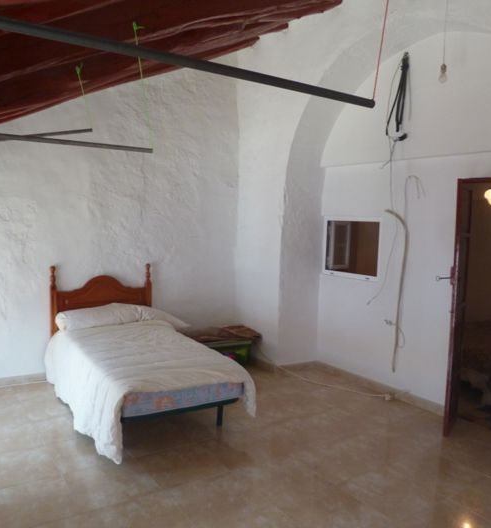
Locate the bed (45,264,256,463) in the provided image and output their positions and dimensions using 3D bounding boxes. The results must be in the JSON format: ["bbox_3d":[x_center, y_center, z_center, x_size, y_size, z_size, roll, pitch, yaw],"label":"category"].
[{"bbox_3d":[-0.962,0.672,4.335,1.180,1.160,2.030,-1,6,-33],"label":"bed"}]

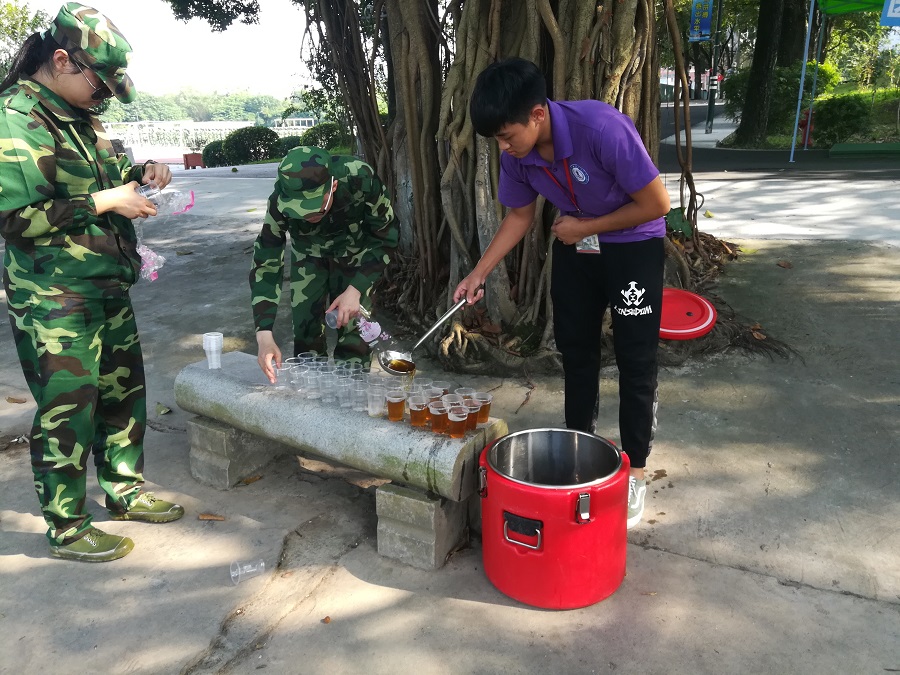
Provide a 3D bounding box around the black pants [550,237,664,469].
[{"bbox_3d":[0.522,0.080,2.283,0.363,0.902,0.284,8,19,26],"label":"black pants"}]

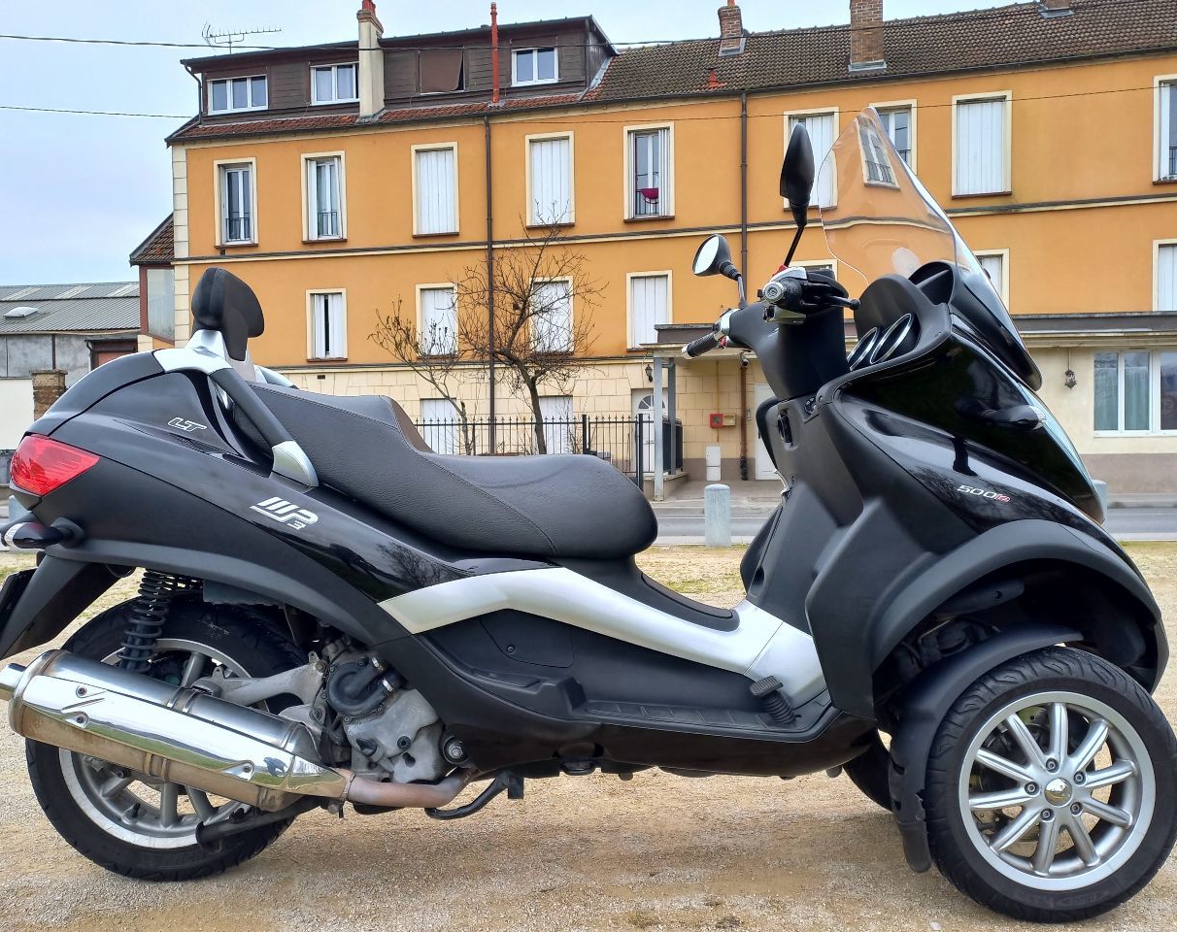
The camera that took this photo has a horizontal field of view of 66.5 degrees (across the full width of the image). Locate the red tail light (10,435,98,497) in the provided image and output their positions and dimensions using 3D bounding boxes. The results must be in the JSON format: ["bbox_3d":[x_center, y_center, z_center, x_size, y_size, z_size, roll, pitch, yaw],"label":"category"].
[{"bbox_3d":[-0.930,0.000,1.578,0.178,0.107,0.125,-1,2,-2],"label":"red tail light"}]

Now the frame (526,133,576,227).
[{"bbox_3d":[-0.930,-7.063,22.234,1.240,2.300,0.200,0,2,12],"label":"frame"}]

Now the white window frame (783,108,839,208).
[{"bbox_3d":[5.199,-7.146,20.897,1.240,2.300,0.200,0,2,12],"label":"white window frame"}]

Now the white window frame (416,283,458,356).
[{"bbox_3d":[-3.567,-3.460,21.204,1.066,1.710,0.180,0,2,12],"label":"white window frame"}]

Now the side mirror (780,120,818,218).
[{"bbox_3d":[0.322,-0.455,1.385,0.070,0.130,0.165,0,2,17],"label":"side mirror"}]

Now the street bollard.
[{"bbox_3d":[1.098,0.419,7.600,0.212,0.530,0.212,-1,2,0],"label":"street bollard"}]

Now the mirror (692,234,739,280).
[{"bbox_3d":[0.299,-0.494,2.120,0.072,0.100,0.130,-1,2,-20],"label":"mirror"}]

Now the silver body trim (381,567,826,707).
[{"bbox_3d":[0.026,0.298,1.580,0.750,0.225,0.160,-1,2,-3],"label":"silver body trim"}]

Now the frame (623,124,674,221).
[{"bbox_3d":[1.472,-7.096,21.710,1.240,2.300,0.200,0,2,12],"label":"frame"}]

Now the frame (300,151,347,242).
[{"bbox_3d":[-6.353,-6.485,21.686,1.154,2.103,0.200,0,2,12],"label":"frame"}]

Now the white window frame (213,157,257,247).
[{"bbox_3d":[-8.665,-6.492,22.181,1.147,2.110,0.200,0,2,12],"label":"white window frame"}]

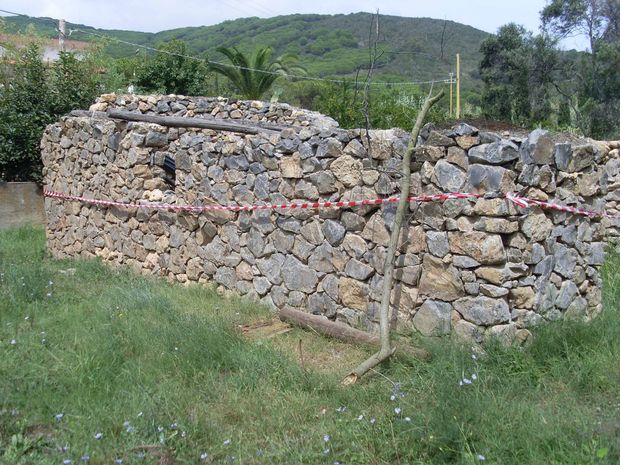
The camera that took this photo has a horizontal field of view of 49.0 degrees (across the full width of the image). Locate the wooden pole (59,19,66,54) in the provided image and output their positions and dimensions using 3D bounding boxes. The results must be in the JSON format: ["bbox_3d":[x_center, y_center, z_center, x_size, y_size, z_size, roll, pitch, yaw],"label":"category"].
[{"bbox_3d":[-8.000,-4.222,22.165,0.200,5.400,0.200,0,3,0],"label":"wooden pole"}]

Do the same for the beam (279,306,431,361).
[{"bbox_3d":[0.431,1.081,7.325,1.910,0.165,0.165,10,9,37],"label":"beam"}]

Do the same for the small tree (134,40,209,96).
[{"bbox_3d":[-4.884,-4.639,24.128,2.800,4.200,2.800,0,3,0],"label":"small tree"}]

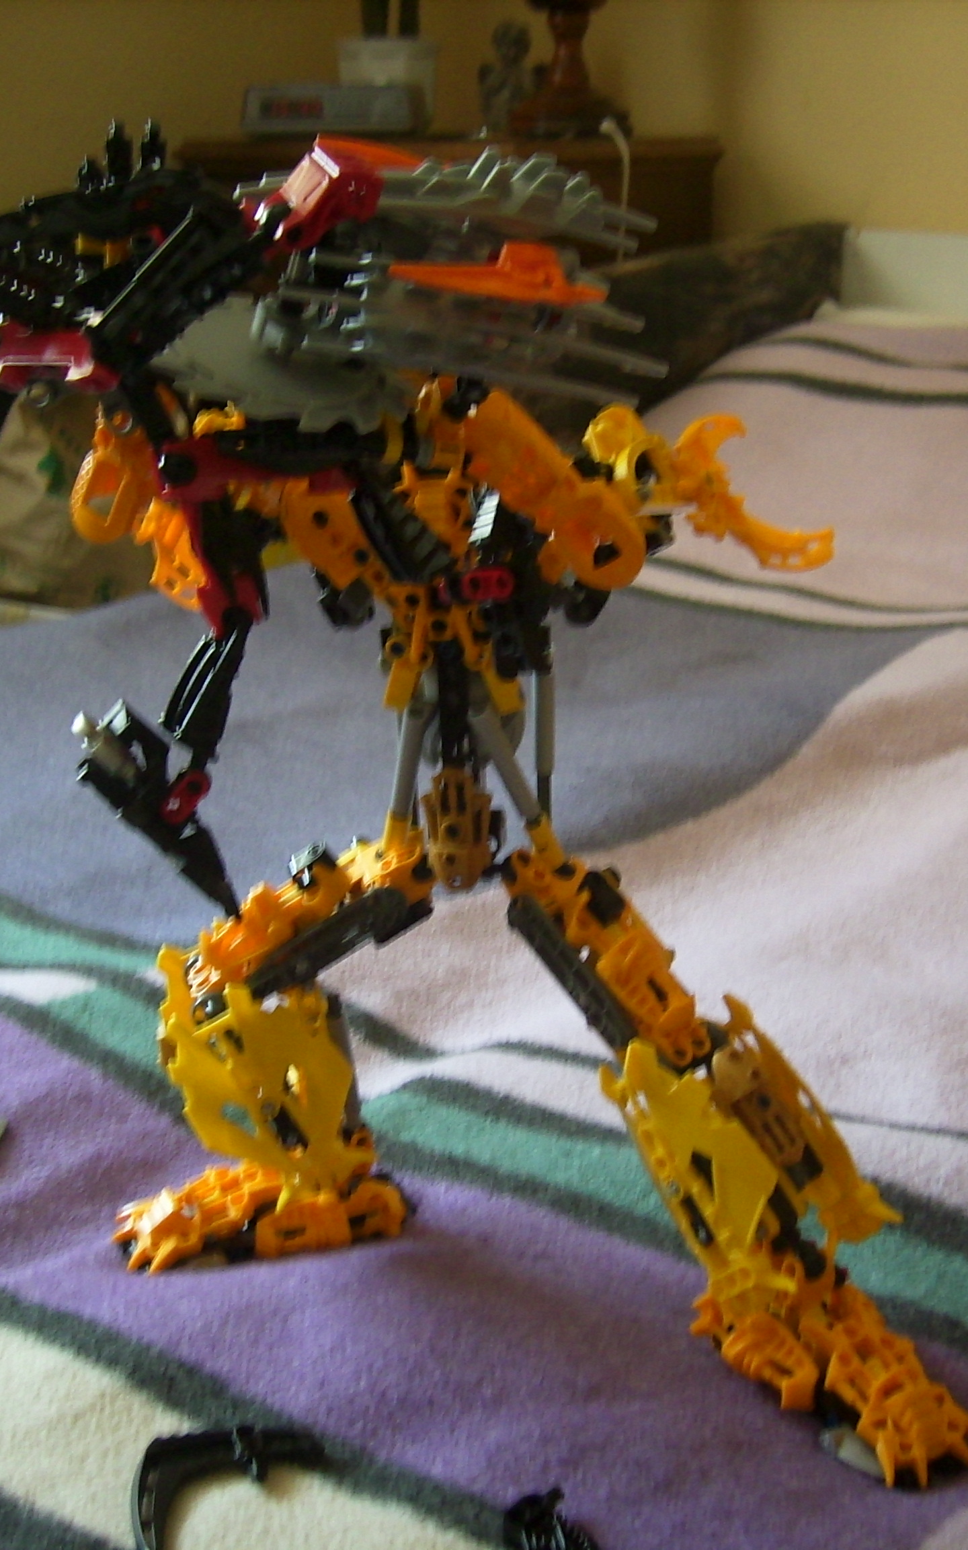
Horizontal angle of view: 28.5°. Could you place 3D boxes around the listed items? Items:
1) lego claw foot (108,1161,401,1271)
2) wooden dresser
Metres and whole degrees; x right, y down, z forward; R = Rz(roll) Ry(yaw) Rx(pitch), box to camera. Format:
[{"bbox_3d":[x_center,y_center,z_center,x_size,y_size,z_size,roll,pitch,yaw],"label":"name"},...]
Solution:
[{"bbox_3d":[-0.083,0.161,0.725,0.103,0.028,0.042,-5,20,-16],"label":"lego claw foot"},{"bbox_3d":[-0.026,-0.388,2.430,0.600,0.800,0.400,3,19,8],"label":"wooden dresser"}]

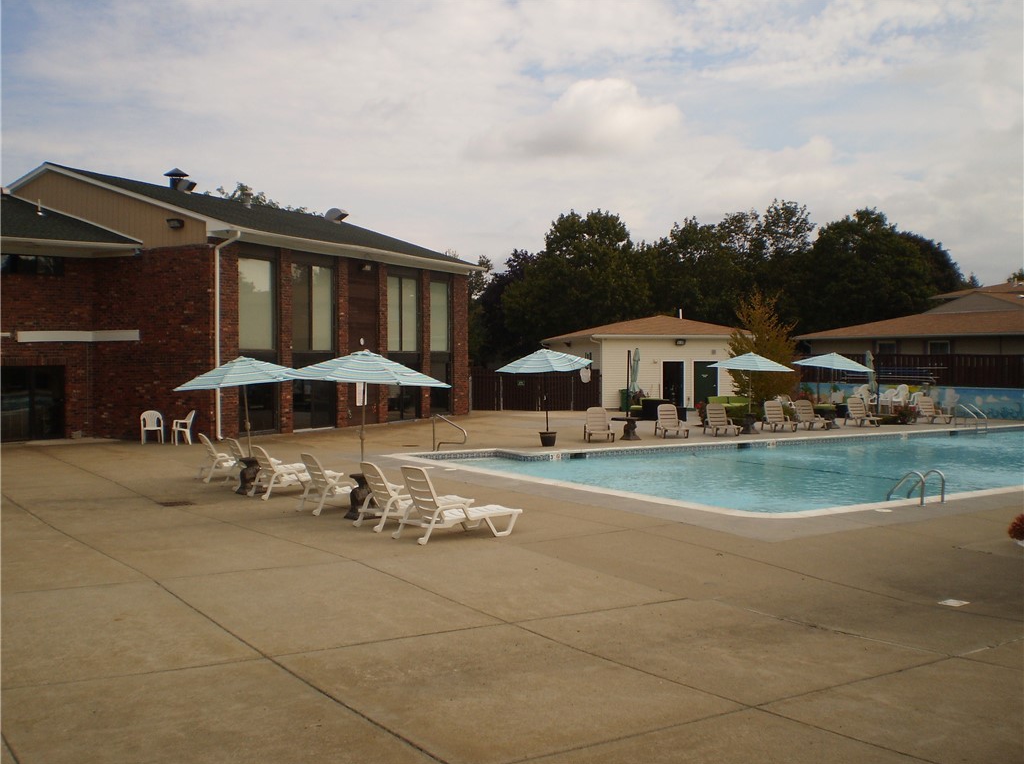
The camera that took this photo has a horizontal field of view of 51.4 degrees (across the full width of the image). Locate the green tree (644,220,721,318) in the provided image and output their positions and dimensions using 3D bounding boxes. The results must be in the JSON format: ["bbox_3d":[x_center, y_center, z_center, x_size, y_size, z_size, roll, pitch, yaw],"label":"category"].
[{"bbox_3d":[11.916,-5.542,73.872,6.230,11.910,6.500,0,2,0],"label":"green tree"}]

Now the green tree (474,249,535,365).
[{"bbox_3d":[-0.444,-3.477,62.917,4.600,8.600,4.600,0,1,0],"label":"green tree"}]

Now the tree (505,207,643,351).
[{"bbox_3d":[3.977,-5.371,69.875,9.460,11.800,9.000,0,2,0],"label":"tree"}]

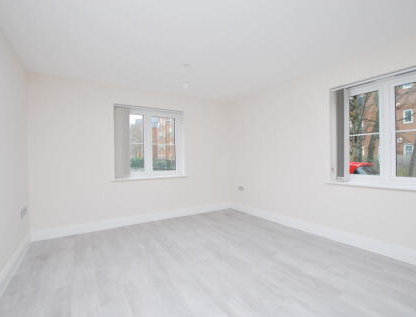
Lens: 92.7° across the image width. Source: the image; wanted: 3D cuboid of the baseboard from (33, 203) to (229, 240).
[{"bbox_3d":[-0.966,1.066,3.581,3.450,0.147,0.020,-1,0,-29],"label":"baseboard"}]

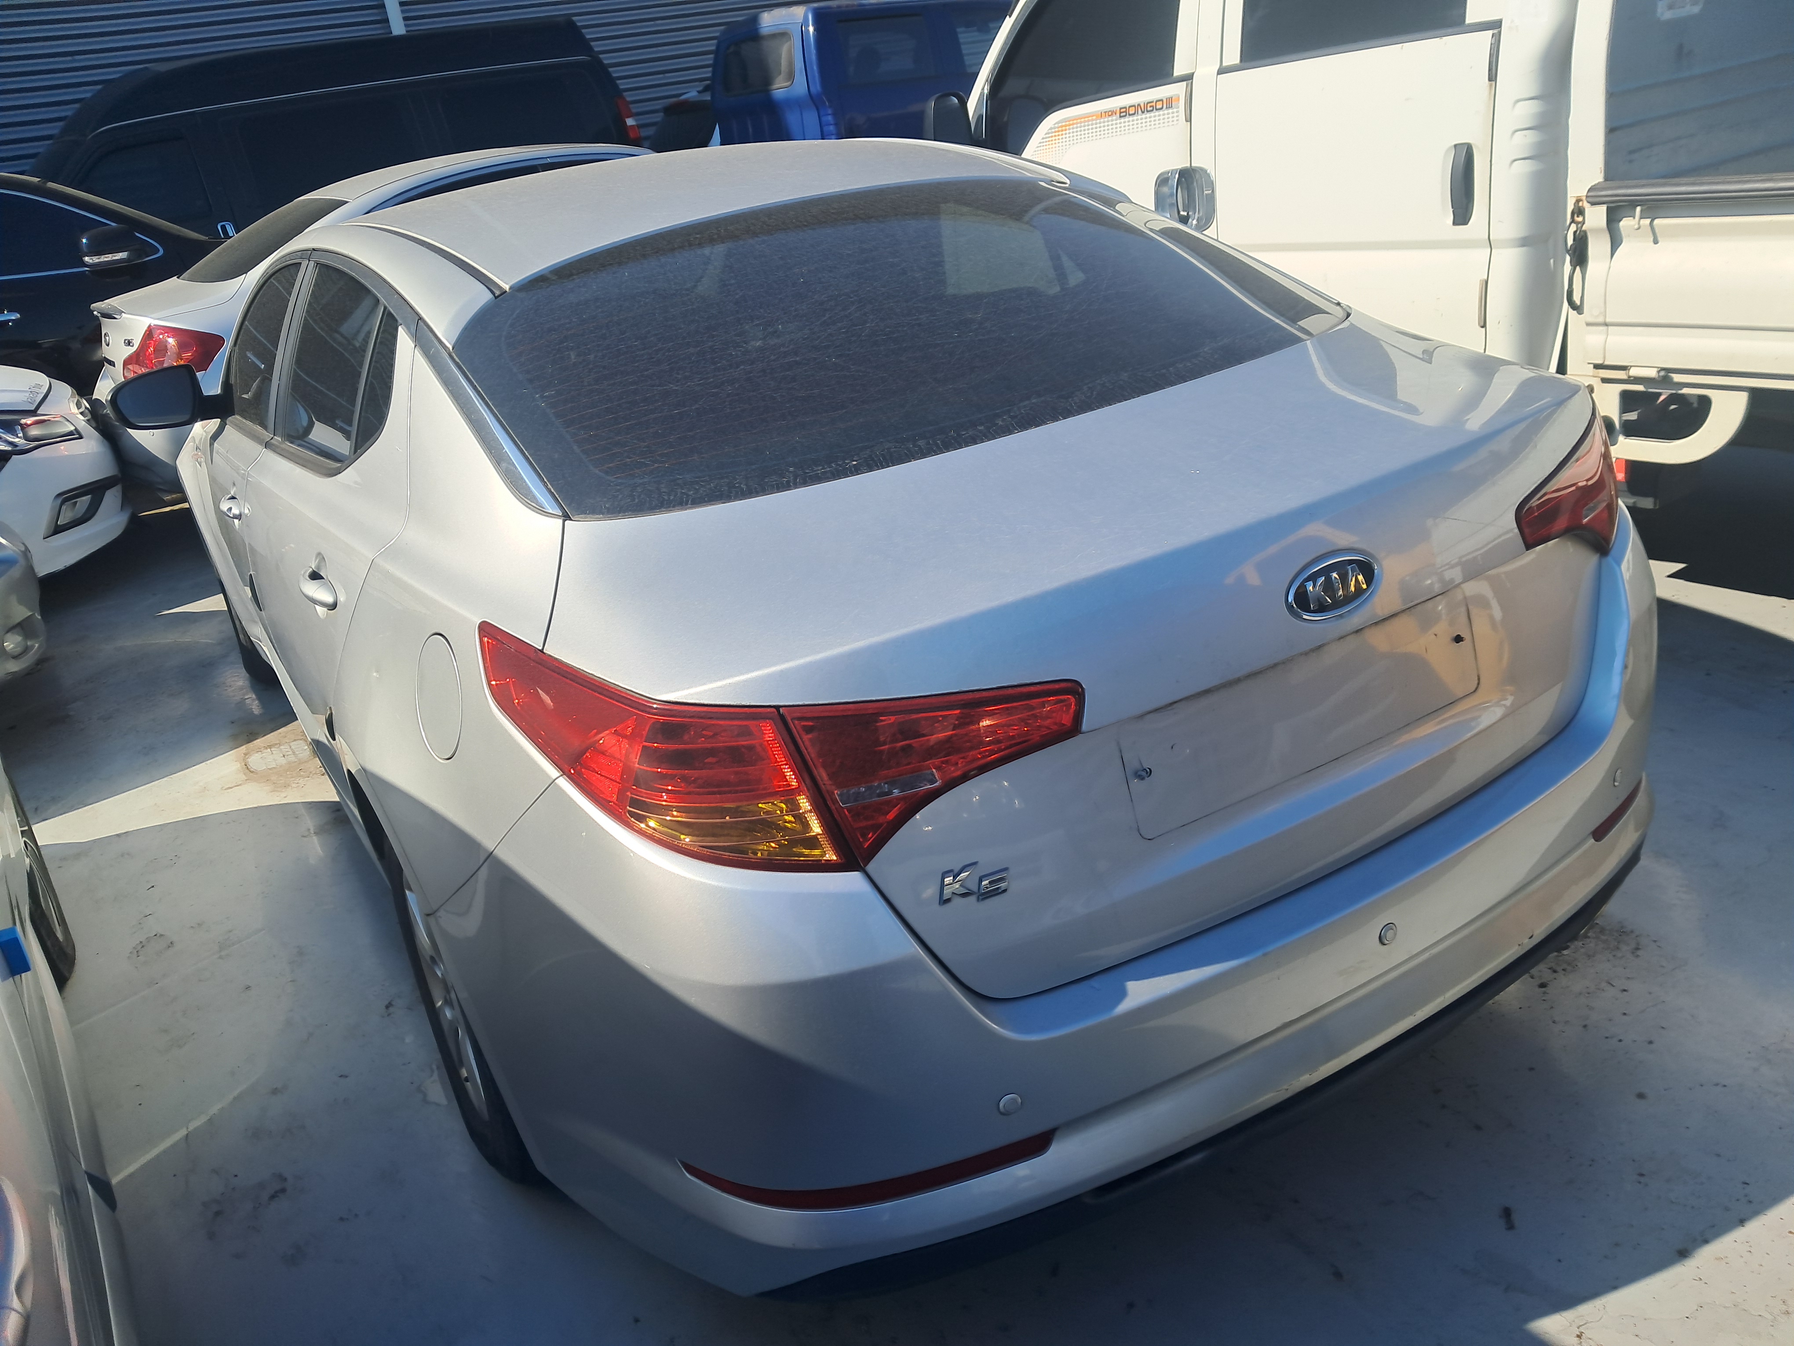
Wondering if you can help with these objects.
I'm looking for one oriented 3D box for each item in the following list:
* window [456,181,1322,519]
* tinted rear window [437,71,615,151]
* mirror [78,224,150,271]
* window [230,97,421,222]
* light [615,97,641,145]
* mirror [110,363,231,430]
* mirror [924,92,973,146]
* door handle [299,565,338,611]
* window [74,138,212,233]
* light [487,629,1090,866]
[{"bbox_3d":[0.011,-0.561,2.146,1.300,0.120,0.690,-19,50,-27],"label":"window"},{"bbox_3d":[-2.644,-3.947,10.060,1.220,0.570,0.050,-20,20,-27],"label":"tinted rear window"},{"bbox_3d":[-4.301,-2.325,7.675,0.180,0.200,0.280,-12,23,-9],"label":"mirror"},{"bbox_3d":[-3.819,-3.498,9.434,1.210,0.570,0.050,-20,20,-27],"label":"window"},{"bbox_3d":[-2.336,-4.812,12.177,0.160,0.400,0.160,-25,28,-35],"label":"light"},{"bbox_3d":[-1.882,-0.716,3.609,0.270,0.165,0.160,-19,25,-27],"label":"mirror"},{"bbox_3d":[0.178,-1.912,4.927,0.160,0.270,0.105,-20,26,-26],"label":"mirror"},{"bbox_3d":[-0.883,-0.126,2.147,0.050,0.040,0.200,-20,26,-25],"label":"door handle"},{"bbox_3d":[-4.841,-3.094,8.893,0.760,0.510,0.050,-20,20,-27],"label":"window"},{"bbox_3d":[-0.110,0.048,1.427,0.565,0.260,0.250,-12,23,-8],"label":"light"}]

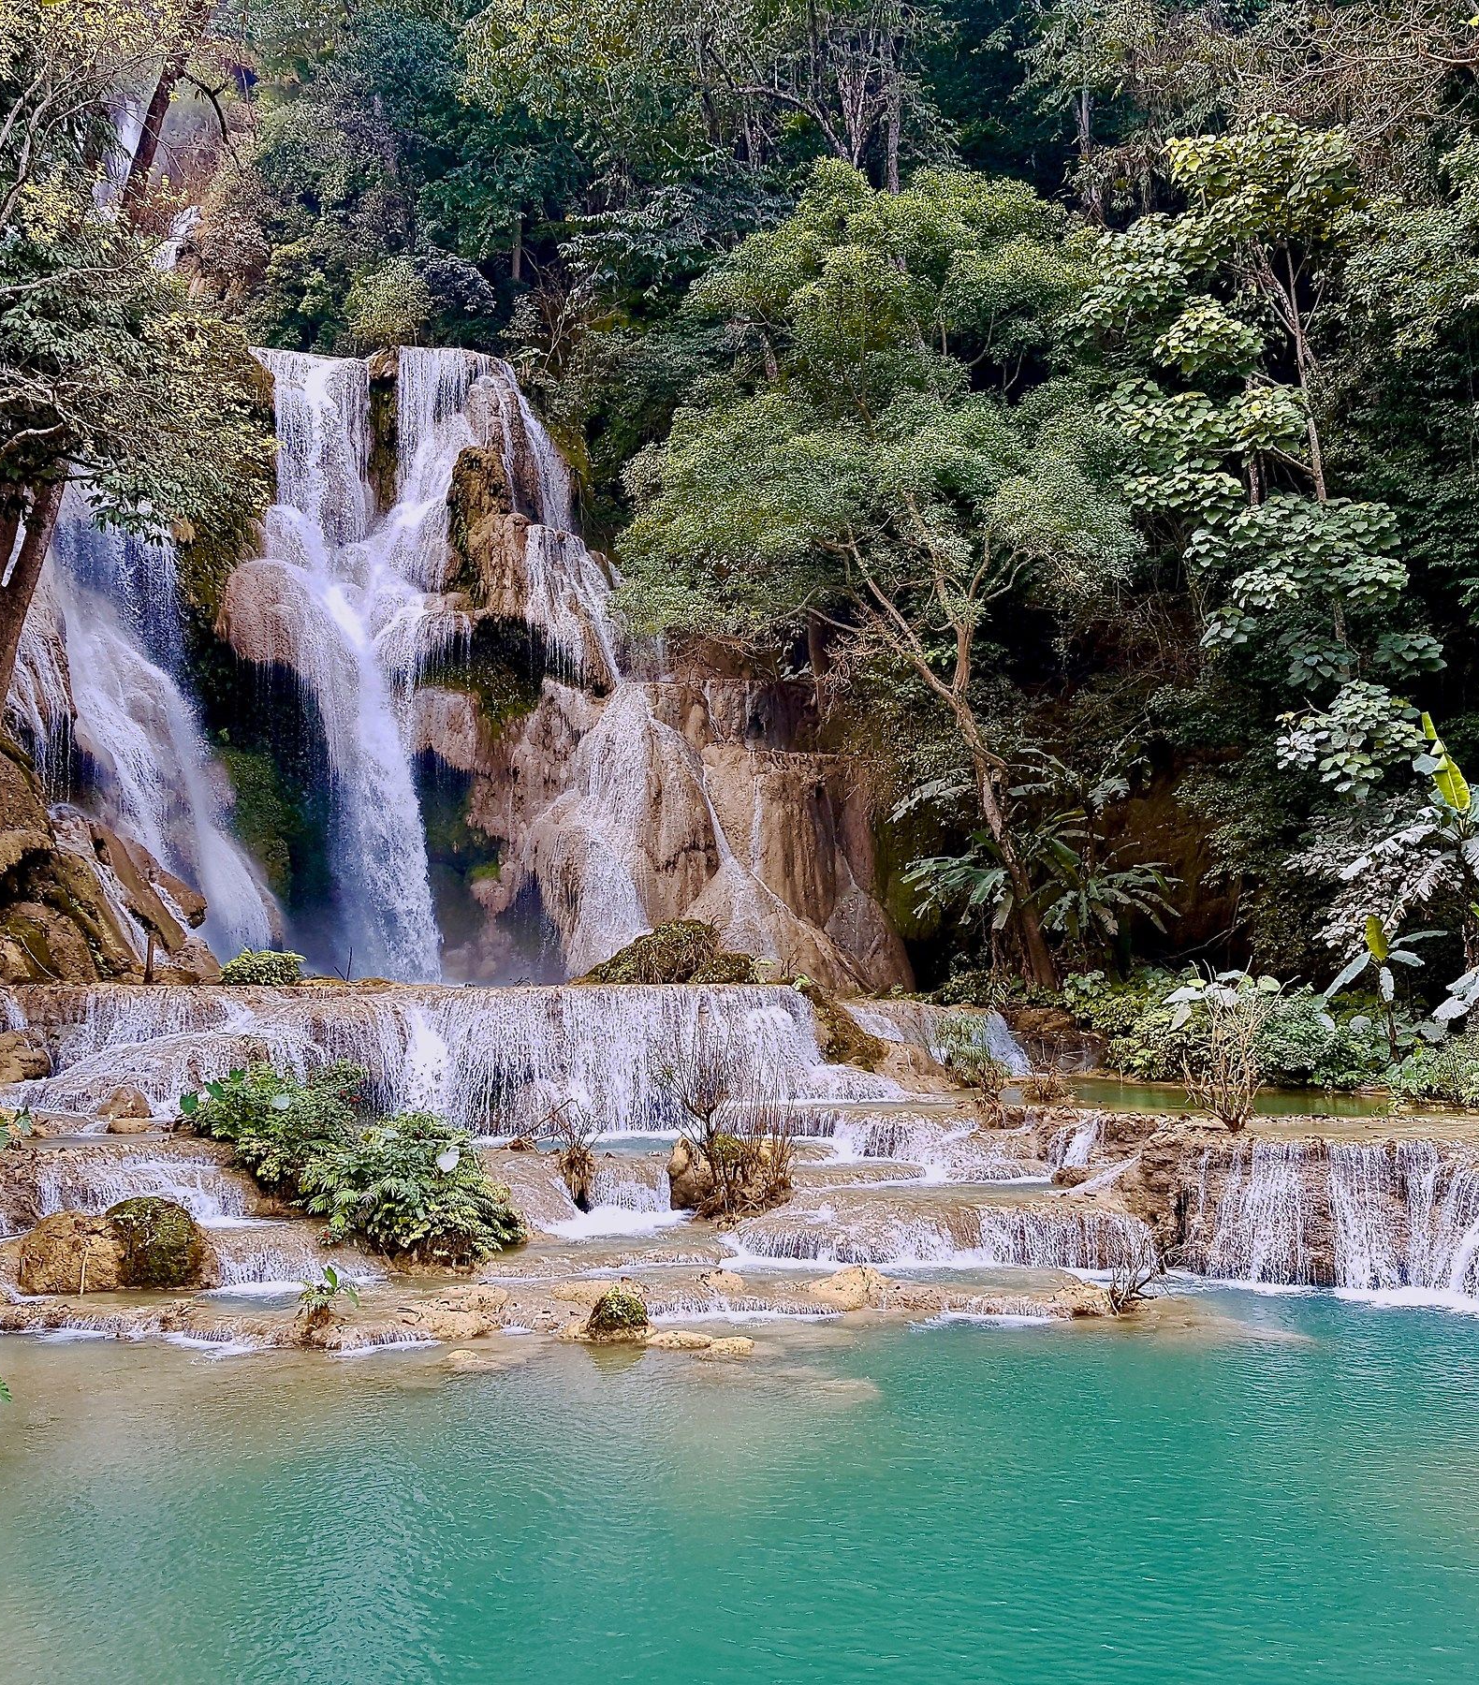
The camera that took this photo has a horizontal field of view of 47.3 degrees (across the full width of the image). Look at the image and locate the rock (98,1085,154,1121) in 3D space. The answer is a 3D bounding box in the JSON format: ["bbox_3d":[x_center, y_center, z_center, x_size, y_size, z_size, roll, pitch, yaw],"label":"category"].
[{"bbox_3d":[-7.089,3.012,19.500,0.649,0.406,0.500,0,-4,0],"label":"rock"}]

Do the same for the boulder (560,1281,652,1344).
[{"bbox_3d":[-1.406,4.990,17.900,0.950,0.570,0.750,0,-3,0],"label":"boulder"}]

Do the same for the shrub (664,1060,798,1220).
[{"bbox_3d":[-0.113,3.815,21.700,1.710,1.990,1.450,0,-3,0],"label":"shrub"}]

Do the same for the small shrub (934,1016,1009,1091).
[{"bbox_3d":[3.597,3.284,26.200,1.210,1.140,1.100,0,-3,0],"label":"small shrub"}]

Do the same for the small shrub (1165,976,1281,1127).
[{"bbox_3d":[5.225,2.234,18.200,1.268,1.685,1.200,0,-4,0],"label":"small shrub"}]

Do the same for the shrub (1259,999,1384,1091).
[{"bbox_3d":[7.596,2.633,22.300,1.804,1.206,1.400,0,-4,0],"label":"shrub"}]

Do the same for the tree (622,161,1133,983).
[{"bbox_3d":[2.286,-4.456,28.000,8.380,13.720,7.800,0,-3,0],"label":"tree"}]

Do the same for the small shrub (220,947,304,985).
[{"bbox_3d":[-7.273,1.905,25.800,1.300,0.550,1.000,0,-3,0],"label":"small shrub"}]

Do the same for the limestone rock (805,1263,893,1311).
[{"bbox_3d":[1.048,4.227,16.000,0.849,0.449,0.600,0,-4,0],"label":"limestone rock"}]

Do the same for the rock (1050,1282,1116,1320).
[{"bbox_3d":[3.188,4.235,15.600,0.584,0.341,0.450,0,-4,0],"label":"rock"}]

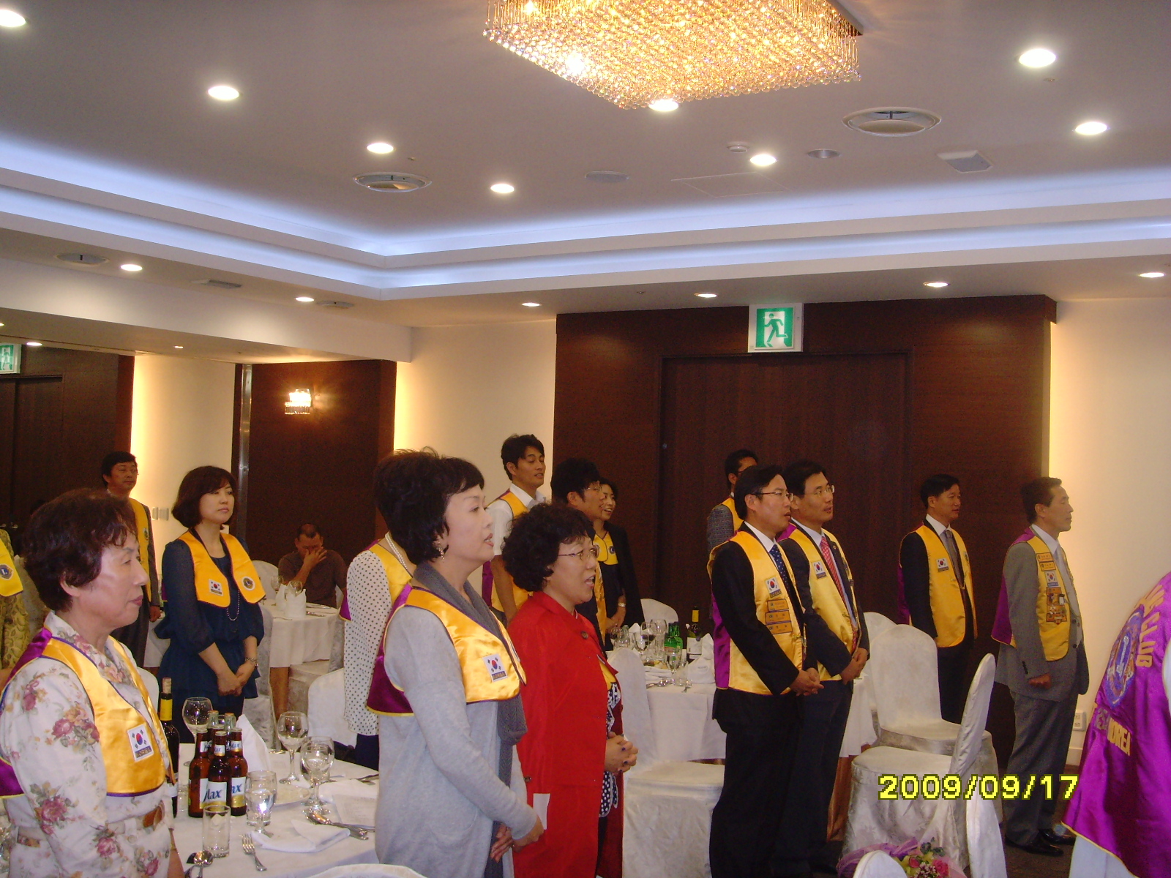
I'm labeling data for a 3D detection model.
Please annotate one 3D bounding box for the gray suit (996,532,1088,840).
[{"bbox_3d":[2.120,1.151,6.120,0.380,1.420,0.510,1,-2,36],"label":"gray suit"}]

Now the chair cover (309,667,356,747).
[{"bbox_3d":[-0.860,1.285,4.600,0.470,0.930,0.600,2,-1,11],"label":"chair cover"}]

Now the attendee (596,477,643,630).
[{"bbox_3d":[0.116,1.007,6.800,0.300,1.600,0.470,0,-2,42],"label":"attendee"}]

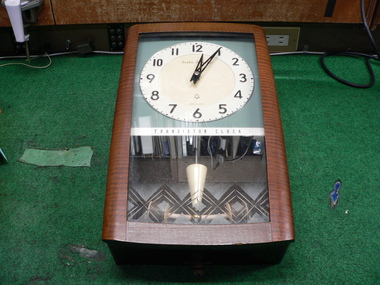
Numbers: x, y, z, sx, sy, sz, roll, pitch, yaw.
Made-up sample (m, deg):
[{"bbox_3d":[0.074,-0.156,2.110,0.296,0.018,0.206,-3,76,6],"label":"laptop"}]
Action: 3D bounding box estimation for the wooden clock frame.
[{"bbox_3d":[0.013,-0.027,0.740,0.281,0.099,0.497,0,52,0],"label":"wooden clock frame"}]

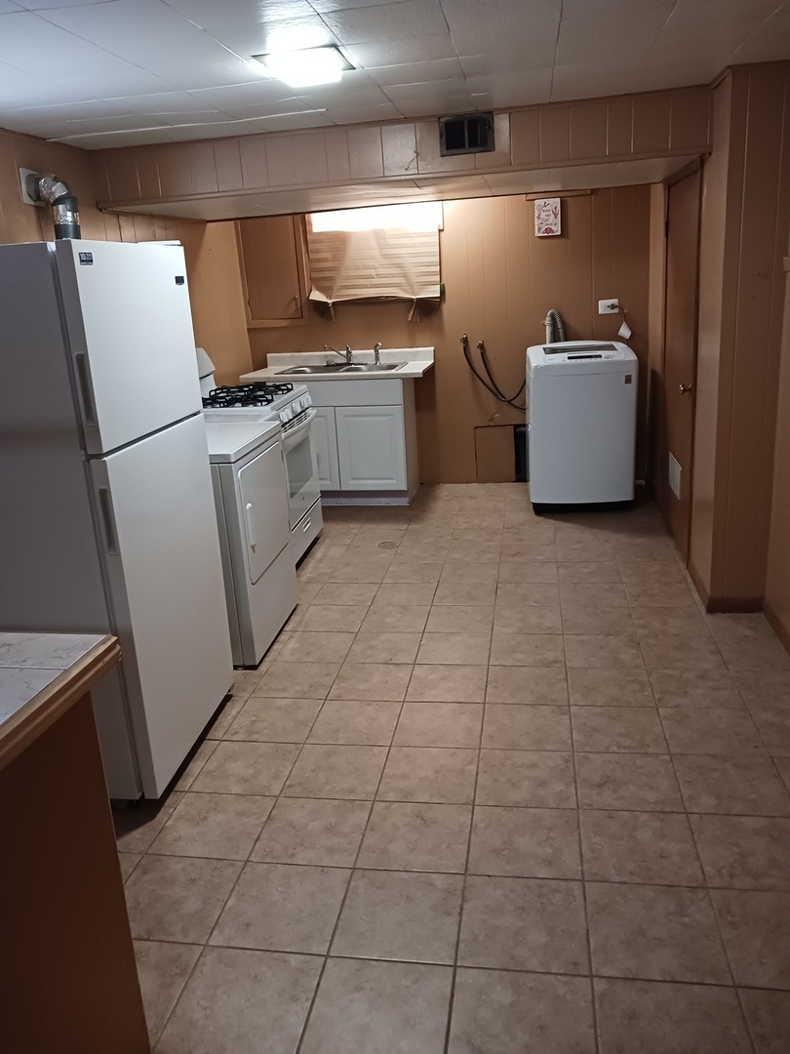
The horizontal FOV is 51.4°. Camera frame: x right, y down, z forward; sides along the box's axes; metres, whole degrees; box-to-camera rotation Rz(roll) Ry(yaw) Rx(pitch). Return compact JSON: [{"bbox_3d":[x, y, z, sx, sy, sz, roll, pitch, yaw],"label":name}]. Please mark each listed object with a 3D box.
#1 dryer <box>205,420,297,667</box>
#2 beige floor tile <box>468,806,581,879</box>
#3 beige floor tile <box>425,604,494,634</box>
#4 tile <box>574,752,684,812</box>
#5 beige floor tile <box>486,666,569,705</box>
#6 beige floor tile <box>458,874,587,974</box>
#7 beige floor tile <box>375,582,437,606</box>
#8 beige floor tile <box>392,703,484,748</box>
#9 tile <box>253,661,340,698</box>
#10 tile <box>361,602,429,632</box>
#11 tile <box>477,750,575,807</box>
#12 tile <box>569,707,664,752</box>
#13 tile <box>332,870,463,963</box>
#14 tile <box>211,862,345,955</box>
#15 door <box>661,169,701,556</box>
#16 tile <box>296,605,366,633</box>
[{"bbox_3d":[-0.891,0.059,3.650,0.700,0.940,0.670,-1,17,9],"label":"dryer"},{"bbox_3d":[0.366,0.882,2.307,0.302,0.010,0.302,-1,17,10],"label":"beige floor tile"},{"bbox_3d":[0.305,0.432,3.772,0.301,0.015,0.301,-1,18,10],"label":"beige floor tile"},{"bbox_3d":[0.717,0.791,2.552,0.305,0.010,0.305,-1,17,10],"label":"tile"},{"bbox_3d":[0.512,0.611,3.171,0.302,0.010,0.302,-1,17,10],"label":"beige floor tile"},{"bbox_3d":[0.318,0.976,2.022,0.301,0.015,0.301,-1,18,10],"label":"beige floor tile"},{"bbox_3d":[0.054,0.346,4.136,0.303,0.010,0.303,-1,17,10],"label":"beige floor tile"},{"bbox_3d":[0.162,0.706,2.934,0.303,0.010,0.303,-1,17,10],"label":"beige floor tile"},{"bbox_3d":[-0.392,0.622,3.328,0.302,0.010,0.302,-1,17,10],"label":"tile"},{"bbox_3d":[0.007,0.442,3.886,0.304,0.010,0.304,-1,17,10],"label":"tile"},{"bbox_3d":[0.418,0.800,2.621,0.304,0.010,0.304,-1,17,10],"label":"tile"},{"bbox_3d":[0.762,0.698,2.819,0.301,0.015,0.301,-1,18,10],"label":"tile"},{"bbox_3d":[0.015,0.981,2.079,0.305,0.010,0.305,-1,17,10],"label":"tile"},{"bbox_3d":[-0.283,0.984,2.126,0.301,0.015,0.301,-1,18,10],"label":"tile"},{"bbox_3d":[1.564,-0.864,4.477,0.040,1.918,0.857,-1,16,10],"label":"door"},{"bbox_3d":[-0.296,0.446,3.939,0.304,0.010,0.304,-1,17,10],"label":"tile"}]

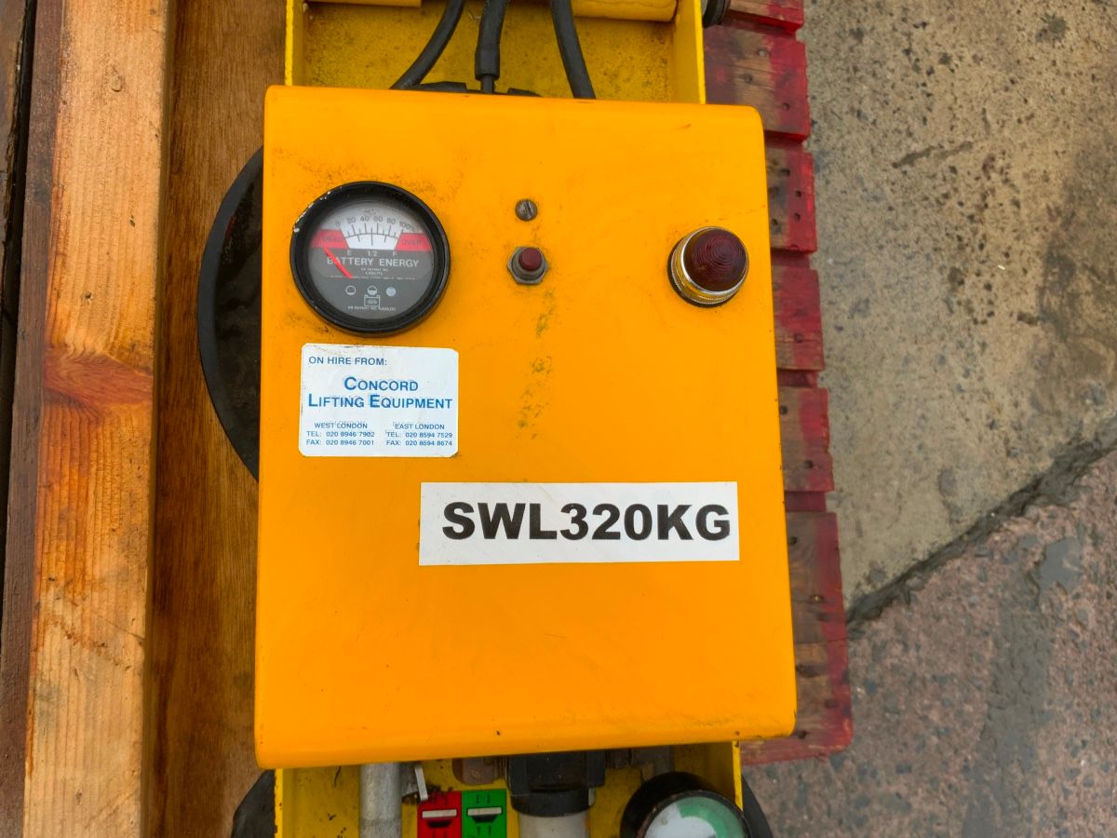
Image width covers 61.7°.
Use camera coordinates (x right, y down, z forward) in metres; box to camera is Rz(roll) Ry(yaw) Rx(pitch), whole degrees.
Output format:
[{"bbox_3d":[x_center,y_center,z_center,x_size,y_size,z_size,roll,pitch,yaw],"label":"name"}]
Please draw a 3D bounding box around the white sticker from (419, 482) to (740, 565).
[{"bbox_3d":[0.010,0.040,0.364,0.126,0.001,0.031,0,83,-8],"label":"white sticker"}]

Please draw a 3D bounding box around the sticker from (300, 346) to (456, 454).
[{"bbox_3d":[-0.068,-0.007,0.359,0.059,0.001,0.042,0,83,-8],"label":"sticker"}]

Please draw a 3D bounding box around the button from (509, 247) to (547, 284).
[{"bbox_3d":[-0.011,-0.061,0.369,0.016,0.011,0.015,0,83,-8],"label":"button"}]

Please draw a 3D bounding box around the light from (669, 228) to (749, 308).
[{"bbox_3d":[0.062,-0.063,0.372,0.031,0.025,0.031,0,83,-8],"label":"light"}]

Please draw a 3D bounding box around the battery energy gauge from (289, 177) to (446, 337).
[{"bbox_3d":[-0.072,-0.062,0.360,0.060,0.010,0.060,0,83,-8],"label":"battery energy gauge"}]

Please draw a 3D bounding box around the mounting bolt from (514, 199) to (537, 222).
[{"bbox_3d":[-0.013,-0.084,0.375,0.009,0.003,0.009,0,83,-8],"label":"mounting bolt"}]

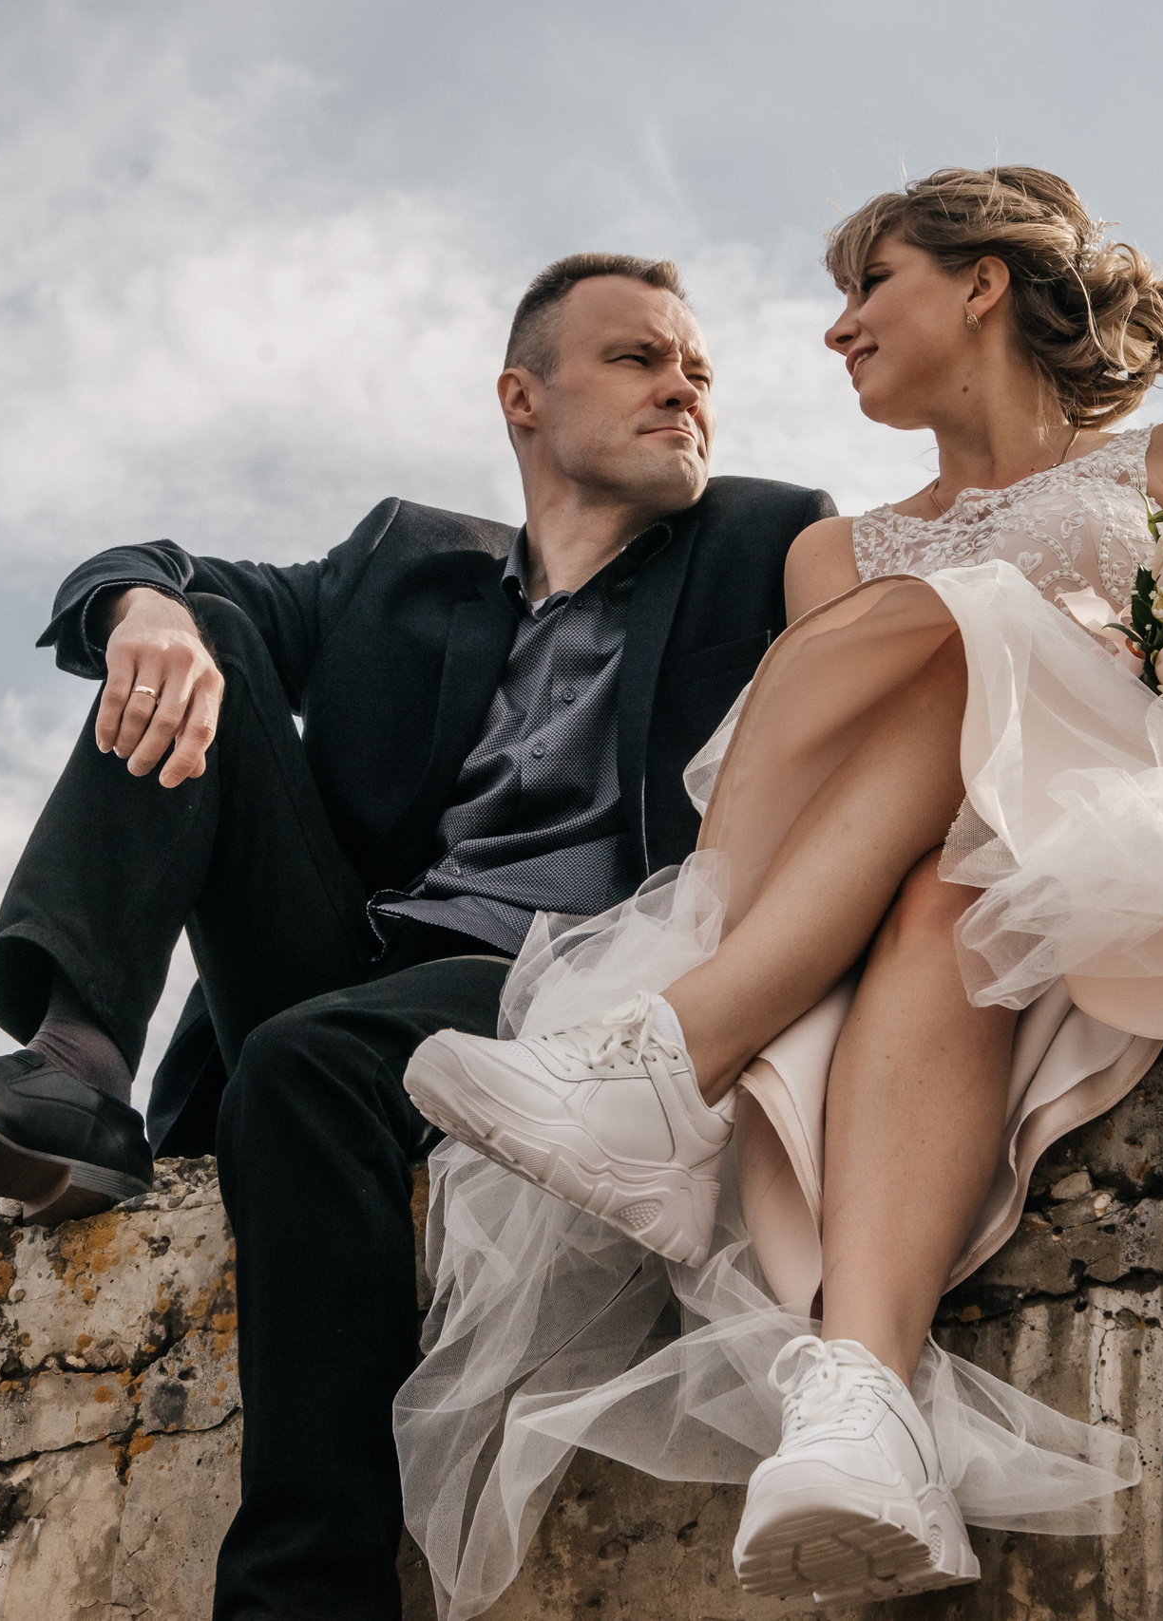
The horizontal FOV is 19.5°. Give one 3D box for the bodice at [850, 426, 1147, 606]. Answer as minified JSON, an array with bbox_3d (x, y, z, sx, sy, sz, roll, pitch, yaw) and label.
[{"bbox_3d":[0.382,-0.178,2.820,0.310,0.320,0.220,-18,-24,16],"label":"bodice"}]

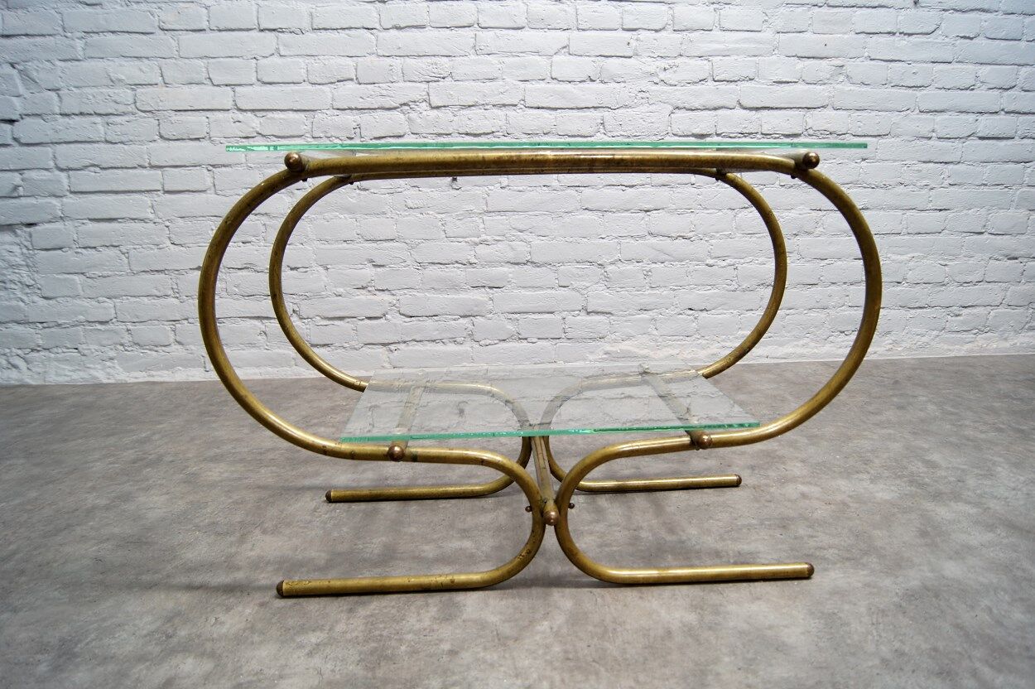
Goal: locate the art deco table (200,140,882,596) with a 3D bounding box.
[{"bbox_3d":[0.031,0.011,1.062,0.790,0.540,0.387,-2,12,-2],"label":"art deco table"}]

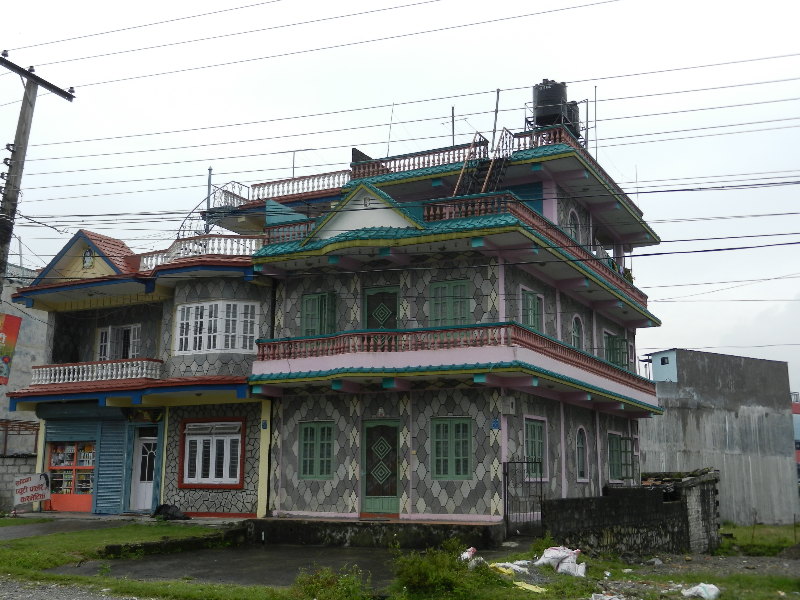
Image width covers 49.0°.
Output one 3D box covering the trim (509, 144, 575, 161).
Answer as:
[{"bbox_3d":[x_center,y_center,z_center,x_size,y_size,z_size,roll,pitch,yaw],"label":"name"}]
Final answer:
[{"bbox_3d":[3.737,-3.845,22.826,1.788,0.430,0.460,-6,-13,28],"label":"trim"}]

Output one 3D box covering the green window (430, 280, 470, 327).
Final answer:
[{"bbox_3d":[1.131,0.237,19.842,0.991,1.363,0.150,-6,-13,28],"label":"green window"}]

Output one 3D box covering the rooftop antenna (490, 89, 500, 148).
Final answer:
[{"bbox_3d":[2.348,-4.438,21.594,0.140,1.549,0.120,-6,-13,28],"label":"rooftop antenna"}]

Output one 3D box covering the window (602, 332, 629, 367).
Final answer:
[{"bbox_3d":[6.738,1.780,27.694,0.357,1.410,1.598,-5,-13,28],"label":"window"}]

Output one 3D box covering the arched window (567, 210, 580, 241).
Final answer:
[{"bbox_3d":[5.000,-1.843,25.023,0.160,1.487,1.115,-6,-13,28],"label":"arched window"}]

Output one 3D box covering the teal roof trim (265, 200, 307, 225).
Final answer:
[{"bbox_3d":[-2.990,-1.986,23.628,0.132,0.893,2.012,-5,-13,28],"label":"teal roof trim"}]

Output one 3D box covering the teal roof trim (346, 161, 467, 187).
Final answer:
[{"bbox_3d":[0.197,-3.516,24.697,3.912,0.430,0.460,-6,-13,28],"label":"teal roof trim"}]

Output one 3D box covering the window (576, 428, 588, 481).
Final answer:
[{"bbox_3d":[4.968,4.175,23.859,0.160,1.531,1.115,-6,-13,28],"label":"window"}]

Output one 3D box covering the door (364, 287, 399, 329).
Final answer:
[{"bbox_3d":[-0.438,0.806,21.125,0.964,2.209,0.122,-5,-13,28],"label":"door"}]

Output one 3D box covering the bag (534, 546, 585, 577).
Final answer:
[{"bbox_3d":[2.434,3.998,13.400,0.720,0.400,0.520,-5,-13,28],"label":"bag"}]

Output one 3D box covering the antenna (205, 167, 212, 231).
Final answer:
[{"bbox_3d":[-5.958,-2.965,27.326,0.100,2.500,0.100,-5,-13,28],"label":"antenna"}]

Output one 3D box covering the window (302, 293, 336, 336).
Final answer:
[{"bbox_3d":[-1.998,0.510,21.438,1.009,1.363,0.170,-6,-13,28],"label":"window"}]

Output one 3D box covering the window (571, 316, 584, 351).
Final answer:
[{"bbox_3d":[5.001,1.174,24.741,0.132,1.495,1.072,-5,-13,28],"label":"window"}]

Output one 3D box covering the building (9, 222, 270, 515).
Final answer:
[{"bbox_3d":[-5.092,2.526,27.290,8.673,7.699,9.912,-6,-13,28],"label":"building"}]

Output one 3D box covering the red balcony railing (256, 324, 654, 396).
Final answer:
[{"bbox_3d":[2.438,2.144,25.539,7.031,0.517,13.085,-5,-13,28],"label":"red balcony railing"}]

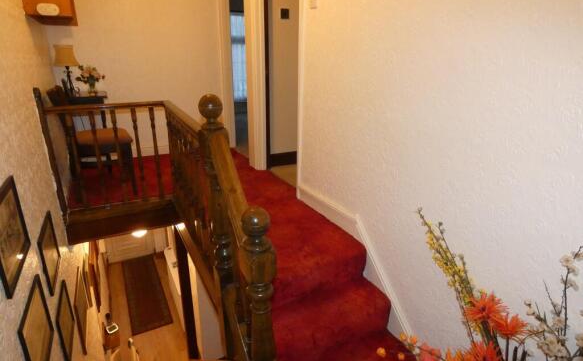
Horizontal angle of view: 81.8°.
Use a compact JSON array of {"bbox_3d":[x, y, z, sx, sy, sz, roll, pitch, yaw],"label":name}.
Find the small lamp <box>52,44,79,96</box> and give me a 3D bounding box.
[{"bbox_3d":[-2.006,-0.982,3.017,0.210,0.443,0.210,-10,23,-26],"label":"small lamp"}]

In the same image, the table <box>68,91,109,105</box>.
[{"bbox_3d":[-1.971,-0.458,3.299,0.413,0.734,0.510,-10,23,-26],"label":"table"}]

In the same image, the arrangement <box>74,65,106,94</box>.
[{"bbox_3d":[-1.915,-0.961,3.209,0.250,0.274,0.220,-10,23,-26],"label":"arrangement"}]

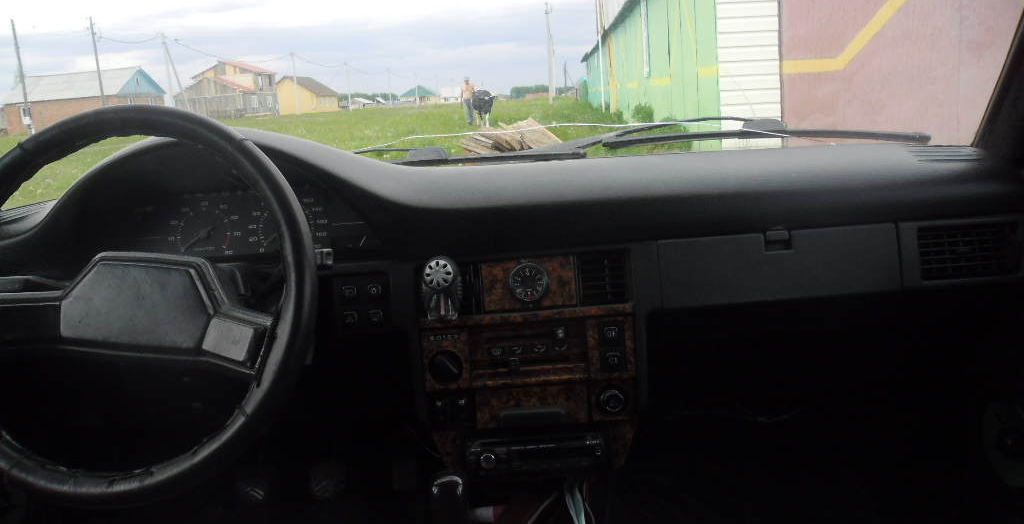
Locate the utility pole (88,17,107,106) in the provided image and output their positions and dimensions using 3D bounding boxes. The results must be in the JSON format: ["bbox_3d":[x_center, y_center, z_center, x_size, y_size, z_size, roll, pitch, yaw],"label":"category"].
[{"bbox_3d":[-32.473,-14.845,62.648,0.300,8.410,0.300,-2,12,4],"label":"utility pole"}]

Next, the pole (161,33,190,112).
[{"bbox_3d":[-32.985,-18.046,78.811,0.350,8.390,3.600,-2,12,4],"label":"pole"}]

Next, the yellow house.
[{"bbox_3d":[-32.948,-25.685,123.537,9.380,5.510,12.500,-2,12,4],"label":"yellow house"}]

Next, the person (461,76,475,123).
[{"bbox_3d":[-1.663,-5.911,29.324,0.550,1.740,0.420,-2,12,3],"label":"person"}]

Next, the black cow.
[{"bbox_3d":[-1.093,-5.522,28.770,0.720,1.280,2.050,-4,12,-4],"label":"black cow"}]

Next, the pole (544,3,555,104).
[{"bbox_3d":[3.231,-17.578,67.653,0.350,8.360,0.300,-2,12,4],"label":"pole"}]

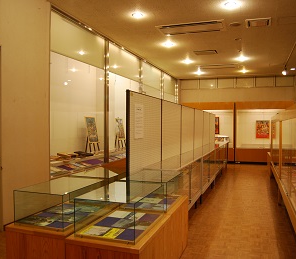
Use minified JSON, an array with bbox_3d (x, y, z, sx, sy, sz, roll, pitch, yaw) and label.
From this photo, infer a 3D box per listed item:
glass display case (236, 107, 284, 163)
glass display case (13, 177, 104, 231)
[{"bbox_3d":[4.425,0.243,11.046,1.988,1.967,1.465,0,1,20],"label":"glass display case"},{"bbox_3d":[-0.765,0.656,2.708,0.487,0.283,0.729,0,1,20],"label":"glass display case"}]

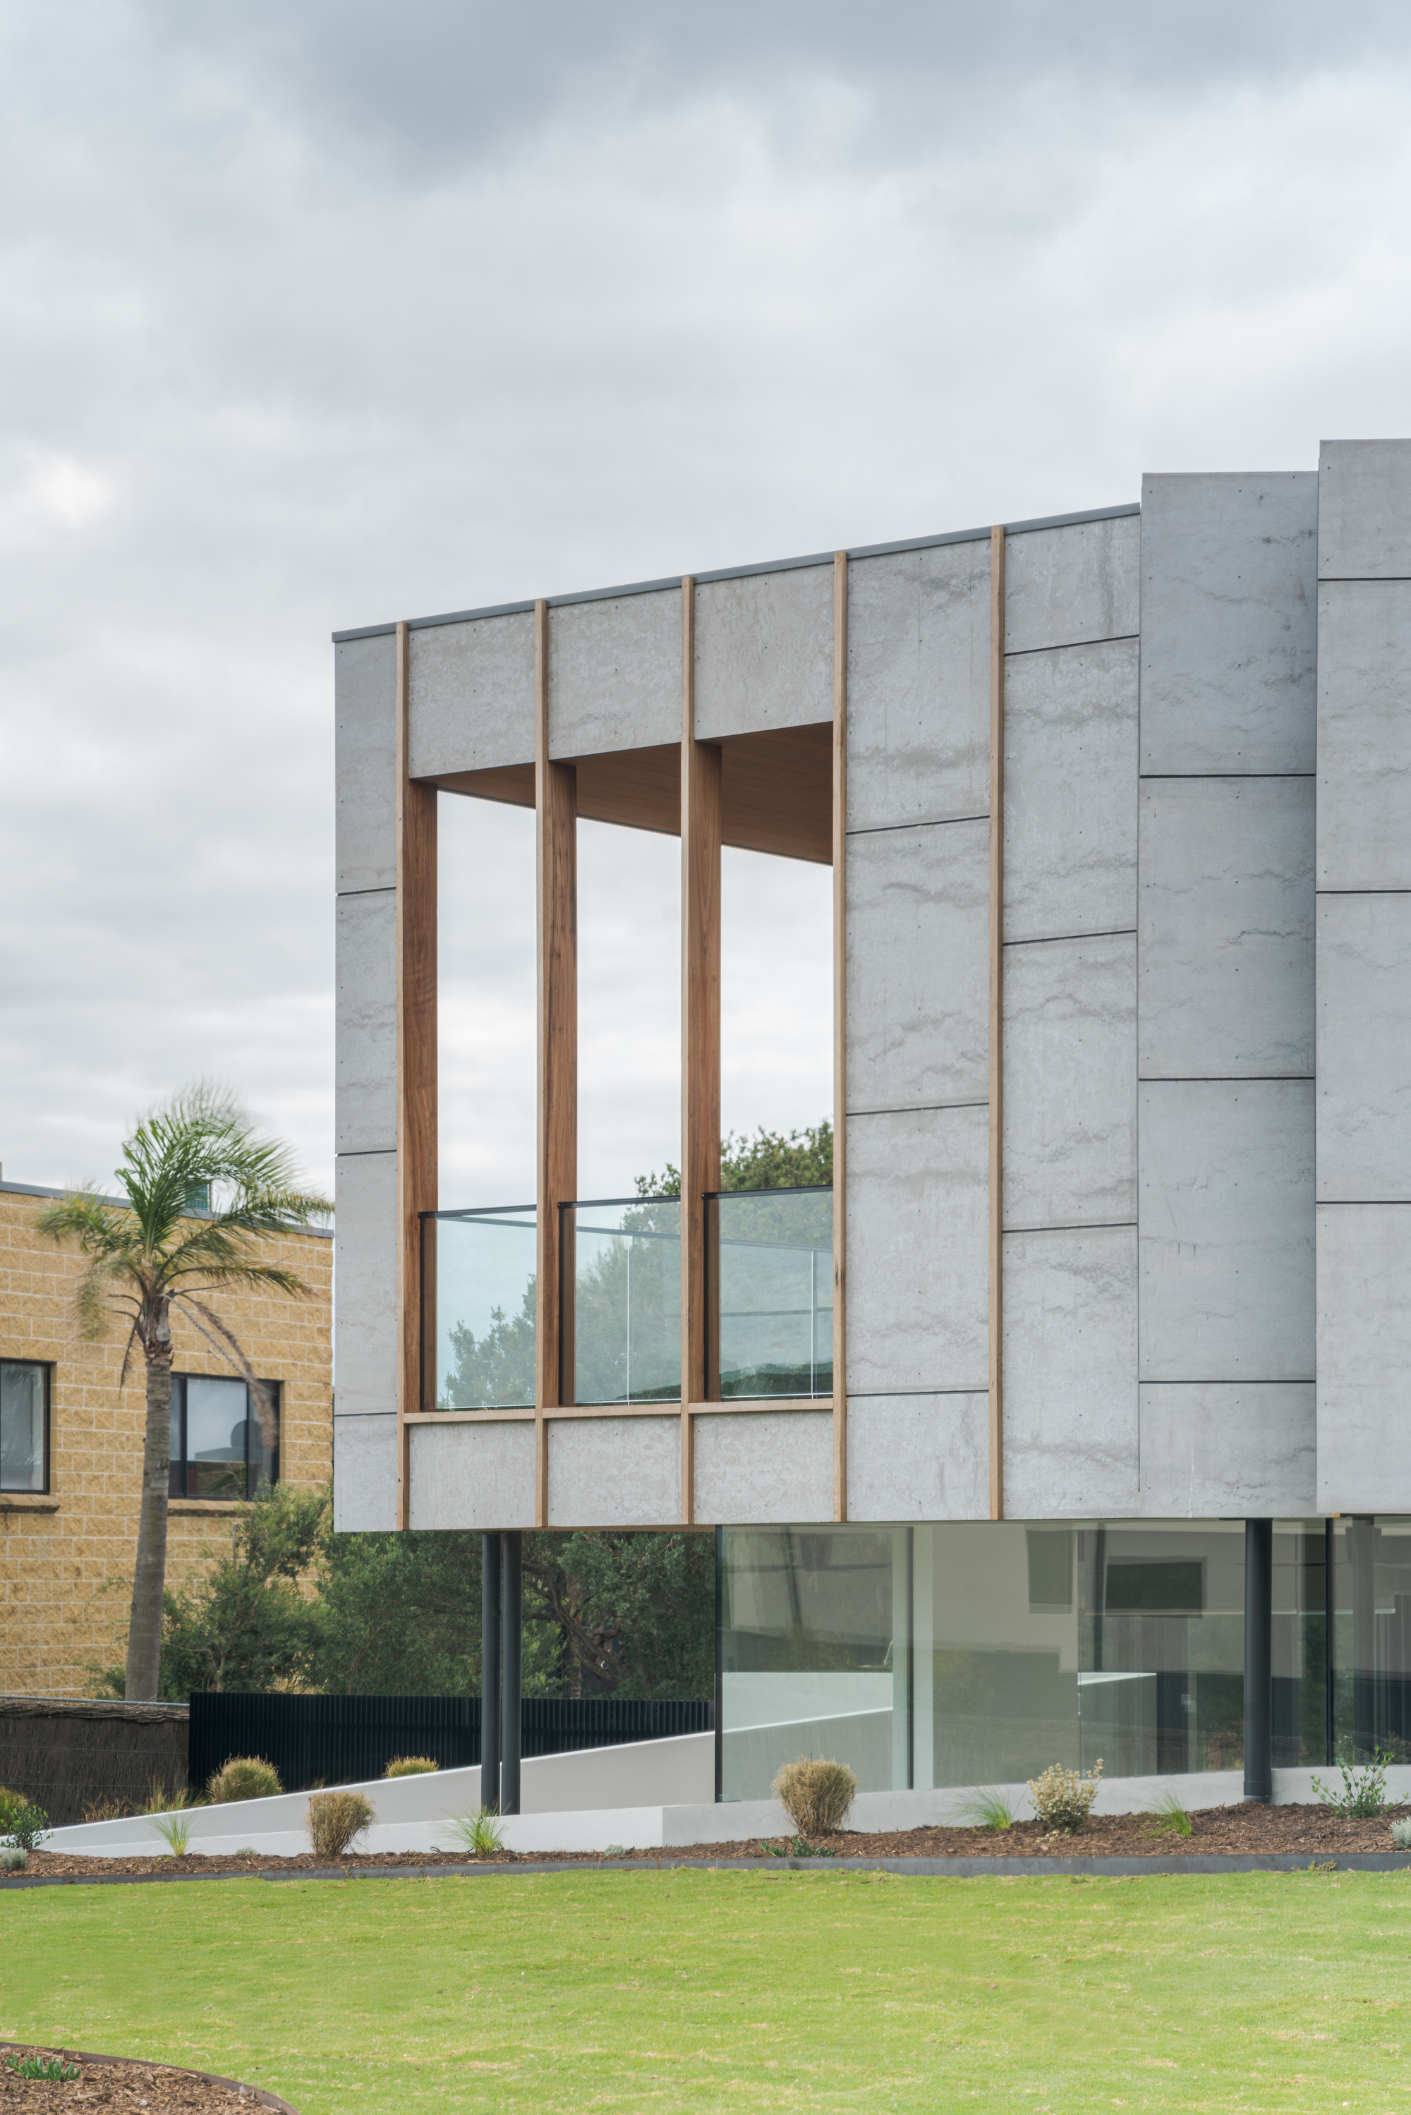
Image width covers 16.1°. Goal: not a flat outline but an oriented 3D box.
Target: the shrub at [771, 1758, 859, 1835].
[{"bbox_3d":[0.449,3.075,20.784,0.355,0.323,0.340,0,-6,0],"label":"shrub"}]

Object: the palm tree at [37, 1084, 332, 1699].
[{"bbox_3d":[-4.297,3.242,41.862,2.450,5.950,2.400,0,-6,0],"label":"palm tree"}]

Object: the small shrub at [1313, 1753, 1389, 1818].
[{"bbox_3d":[2.493,2.805,19.257,0.258,0.249,0.280,0,-6,0],"label":"small shrub"}]

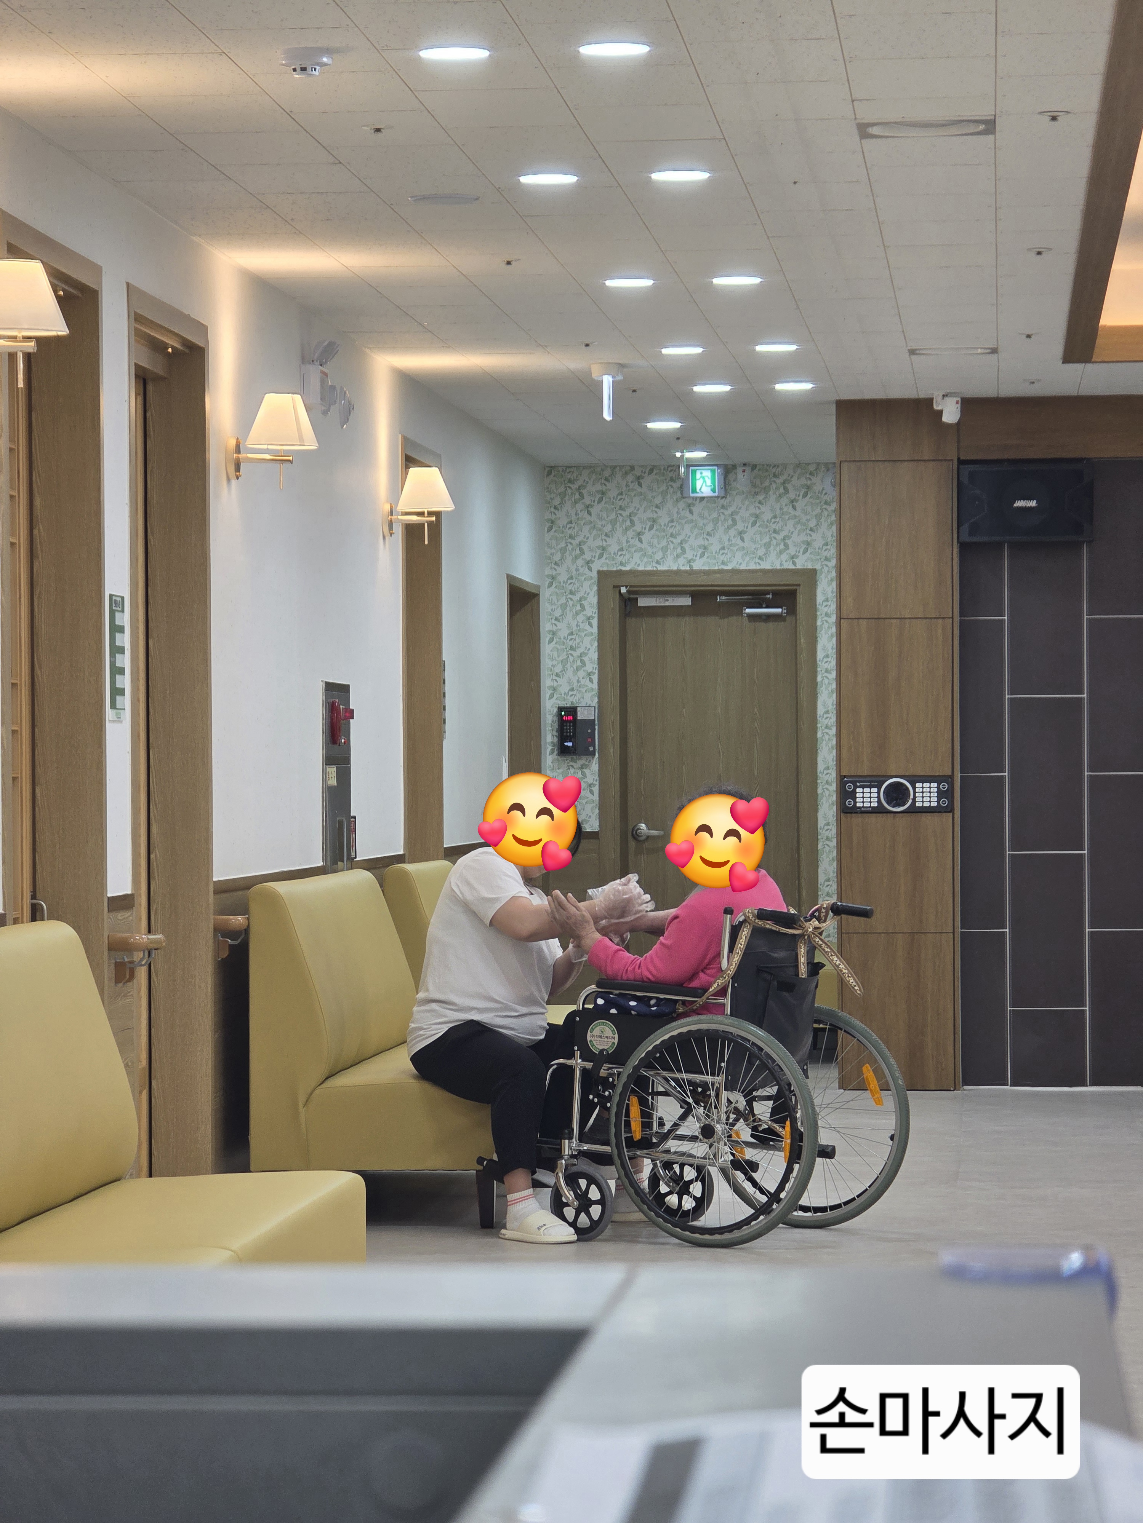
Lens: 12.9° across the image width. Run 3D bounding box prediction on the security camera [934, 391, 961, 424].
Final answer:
[{"bbox_3d":[1.436,-1.350,19.324,0.100,0.120,0.090,0,0,-25],"label":"security camera"}]

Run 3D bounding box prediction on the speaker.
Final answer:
[{"bbox_3d":[1.750,-0.992,19.480,0.520,0.305,0.290,0,0,5],"label":"speaker"}]

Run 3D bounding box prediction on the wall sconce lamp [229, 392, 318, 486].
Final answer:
[{"bbox_3d":[-0.835,-0.903,14.206,0.245,0.265,0.205,0,0,5],"label":"wall sconce lamp"}]

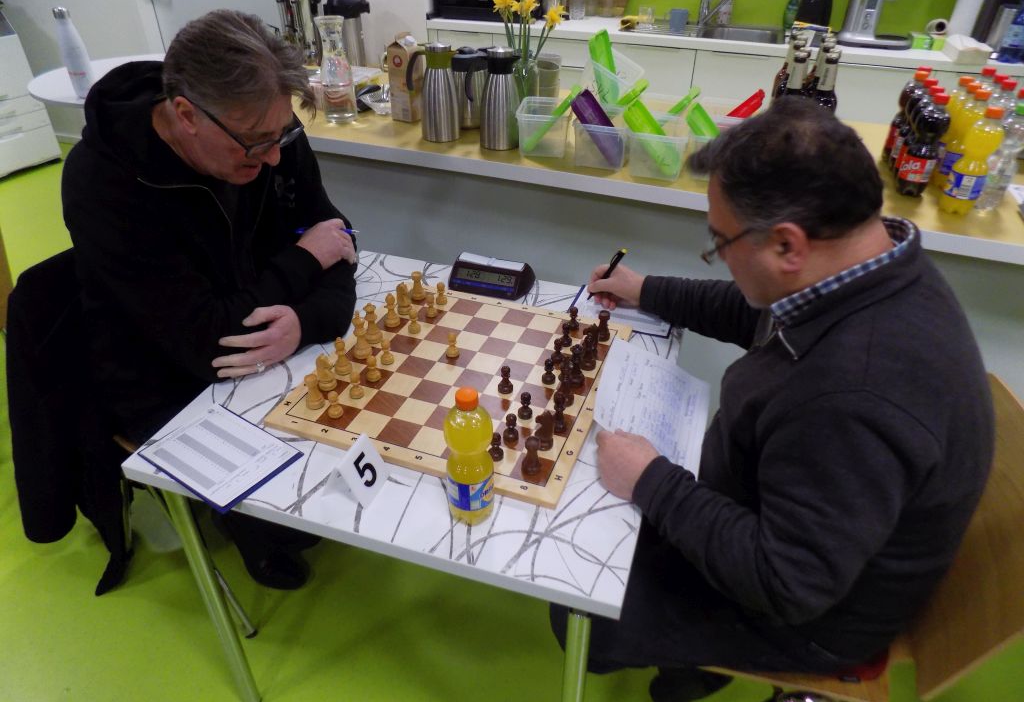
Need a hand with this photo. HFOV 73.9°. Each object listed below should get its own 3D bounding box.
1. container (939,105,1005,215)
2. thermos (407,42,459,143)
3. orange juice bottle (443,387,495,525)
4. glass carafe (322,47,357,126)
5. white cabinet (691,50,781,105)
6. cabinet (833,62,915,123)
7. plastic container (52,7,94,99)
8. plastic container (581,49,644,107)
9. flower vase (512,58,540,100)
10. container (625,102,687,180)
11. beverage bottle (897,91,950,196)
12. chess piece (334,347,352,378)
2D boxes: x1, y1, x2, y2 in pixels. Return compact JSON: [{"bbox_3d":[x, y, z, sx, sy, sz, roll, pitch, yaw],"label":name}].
[{"bbox_3d":[1.006,-0.412,1.482,0.066,0.225,0.066,22,40,28],"label":"container"},{"bbox_3d":[-0.216,-0.716,1.879,0.142,0.248,0.110,1,34,0],"label":"thermos"},{"bbox_3d":[-0.057,0.148,0.935,0.066,0.226,0.066,1,35,0],"label":"orange juice bottle"},{"bbox_3d":[-0.524,-0.832,2.019,0.100,0.286,0.100,1,35,0],"label":"glass carafe"},{"bbox_3d":[1.421,-1.141,3.458,1.000,0.750,0.560,12,36,16],"label":"white cabinet"},{"bbox_3d":[1.841,-1.153,3.617,0.600,0.790,0.580,13,36,16],"label":"cabinet"},{"bbox_3d":[-1.396,-0.949,2.172,0.072,0.260,0.072,-18,39,-25],"label":"plastic container"},{"bbox_3d":[0.313,-0.859,2.163,0.144,0.112,0.164,34,44,2],"label":"plastic container"},{"bbox_3d":[0.046,-0.810,2.081,0.085,0.180,0.085,1,34,1],"label":"flower vase"},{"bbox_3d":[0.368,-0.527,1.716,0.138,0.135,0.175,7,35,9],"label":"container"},{"bbox_3d":[0.952,-0.474,1.572,0.066,0.225,0.066,25,41,31],"label":"beverage bottle"},{"bbox_3d":[-0.312,0.006,1.241,0.032,0.071,0.032,13,36,16],"label":"chess piece"}]

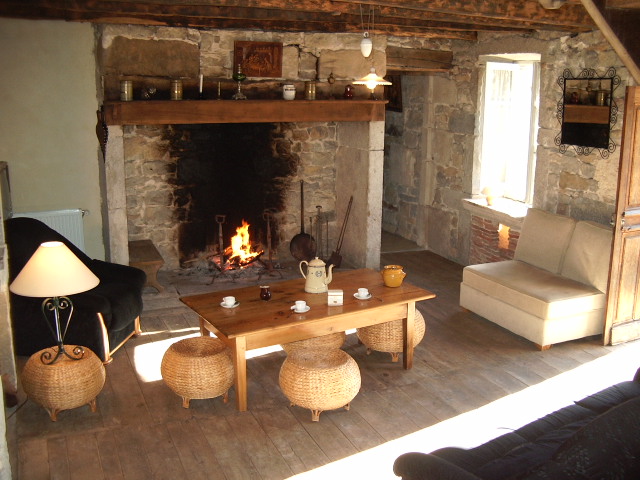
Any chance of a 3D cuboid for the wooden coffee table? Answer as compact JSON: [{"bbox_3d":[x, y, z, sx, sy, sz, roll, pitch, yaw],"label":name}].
[{"bbox_3d":[-0.079,0.672,4.932,1.566,0.554,0.852,-7,15,-30],"label":"wooden coffee table"}]

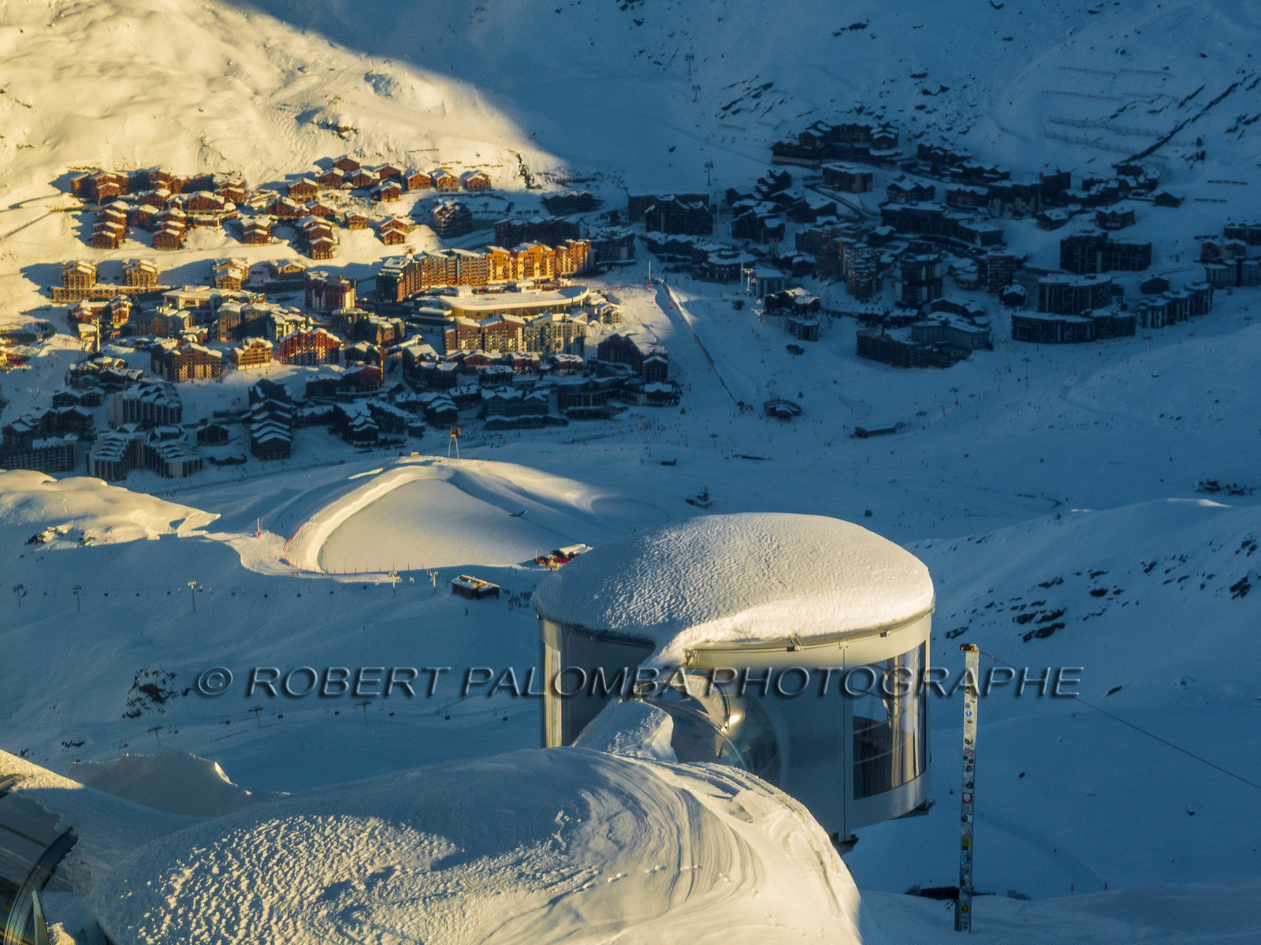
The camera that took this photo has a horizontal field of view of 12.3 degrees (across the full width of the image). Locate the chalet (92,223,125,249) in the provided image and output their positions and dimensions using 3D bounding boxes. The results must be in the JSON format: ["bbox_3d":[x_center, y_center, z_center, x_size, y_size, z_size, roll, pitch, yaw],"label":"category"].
[{"bbox_3d":[-350.122,-158.851,3931.244,17.000,16.000,17.000,5,15,17],"label":"chalet"}]

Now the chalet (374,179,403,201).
[{"bbox_3d":[-175.710,-204.570,4250.400,17.200,12.650,14.670,-5,15,-18],"label":"chalet"}]

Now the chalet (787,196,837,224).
[{"bbox_3d":[136.470,-199.140,4413.720,26.400,17.300,28.400,7,16,27],"label":"chalet"}]

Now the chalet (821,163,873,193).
[{"bbox_3d":[149.370,-203.158,4042.142,17.000,13.300,37.000,-11,18,-36],"label":"chalet"}]

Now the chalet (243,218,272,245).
[{"bbox_3d":[-250.501,-162.321,3938.706,18.000,15.500,20.000,2,14,8],"label":"chalet"}]

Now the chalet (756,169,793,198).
[{"bbox_3d":[109.230,-219.430,4452.480,20.300,16.200,20.300,7,16,27],"label":"chalet"}]

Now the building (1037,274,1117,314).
[{"bbox_3d":[323.740,-128.660,4254.450,54.800,21.900,27.400,-1,14,-6],"label":"building"}]

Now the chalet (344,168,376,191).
[{"bbox_3d":[-197.100,-213.910,4272.660,18.720,13.160,15.180,-4,15,-17],"label":"chalet"}]

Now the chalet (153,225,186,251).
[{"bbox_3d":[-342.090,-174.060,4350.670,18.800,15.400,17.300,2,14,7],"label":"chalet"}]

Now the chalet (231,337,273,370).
[{"bbox_3d":[-268.630,-85.310,4163.550,25.900,20.300,14.200,-6,15,-23],"label":"chalet"}]

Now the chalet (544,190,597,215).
[{"bbox_3d":[-46.090,-204.330,4426.170,37.600,14.700,13.200,-8,16,-28],"label":"chalet"}]

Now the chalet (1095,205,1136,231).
[{"bbox_3d":[346.110,-181.610,4177.540,27.830,13.660,18.220,1,14,5],"label":"chalet"}]

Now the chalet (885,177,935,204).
[{"bbox_3d":[193.161,-194.212,4040.727,31.000,13.500,15.000,-3,15,-12],"label":"chalet"}]

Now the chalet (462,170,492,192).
[{"bbox_3d":[-116.850,-222.230,4457.890,18.800,13.900,14.200,-4,15,-17],"label":"chalet"}]

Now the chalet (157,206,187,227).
[{"bbox_3d":[-310.471,-172.965,3969.120,15.500,13.000,15.000,5,15,19],"label":"chalet"}]

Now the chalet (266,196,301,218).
[{"bbox_3d":[-261.130,-200.790,4408.770,20.800,15.700,15.200,-3,14,-12],"label":"chalet"}]

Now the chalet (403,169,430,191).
[{"bbox_3d":[-155.810,-213.560,4272.660,17.200,12.850,14.170,-5,15,-19],"label":"chalet"}]

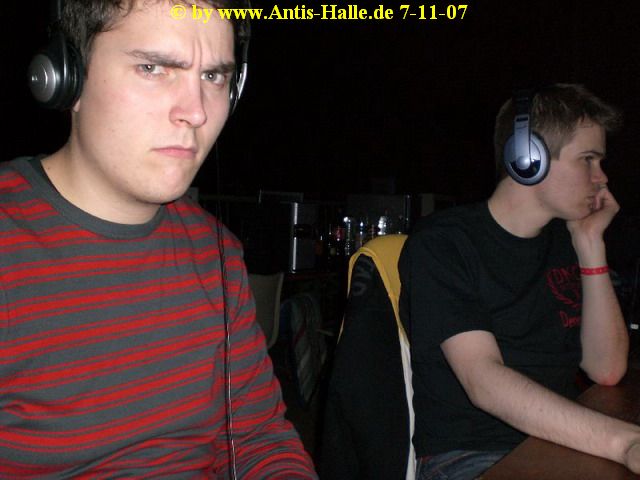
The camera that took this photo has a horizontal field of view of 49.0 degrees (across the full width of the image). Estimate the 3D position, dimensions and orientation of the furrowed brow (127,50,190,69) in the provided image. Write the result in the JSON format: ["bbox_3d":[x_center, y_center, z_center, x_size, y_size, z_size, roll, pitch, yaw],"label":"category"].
[{"bbox_3d":[-0.150,-0.167,0.652,0.056,0.013,0.015,6,6,-27],"label":"furrowed brow"}]

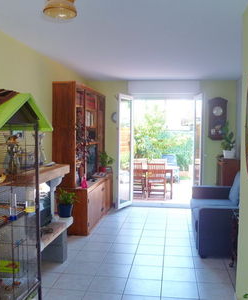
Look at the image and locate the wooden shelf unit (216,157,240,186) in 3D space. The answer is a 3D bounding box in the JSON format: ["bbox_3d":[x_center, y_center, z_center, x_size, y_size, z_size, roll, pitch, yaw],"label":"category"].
[{"bbox_3d":[1.876,0.650,5.716,0.360,1.020,0.760,0,2,9],"label":"wooden shelf unit"}]

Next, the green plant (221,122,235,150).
[{"bbox_3d":[1.809,-0.232,5.638,0.240,0.500,0.240,0,2,9],"label":"green plant"}]

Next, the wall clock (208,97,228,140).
[{"bbox_3d":[1.753,-0.574,6.026,0.365,0.810,0.150,0,2,9],"label":"wall clock"}]

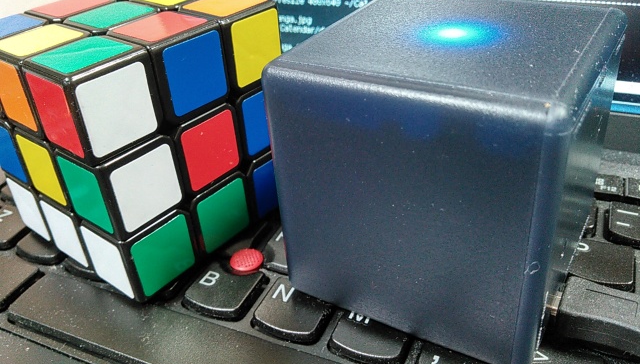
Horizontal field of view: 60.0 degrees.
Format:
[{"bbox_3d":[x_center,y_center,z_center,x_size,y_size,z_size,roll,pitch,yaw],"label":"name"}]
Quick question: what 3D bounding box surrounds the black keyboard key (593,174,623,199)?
[{"bbox_3d":[0.079,0.001,0.159,0.015,0.003,0.011,9,34,24],"label":"black keyboard key"}]

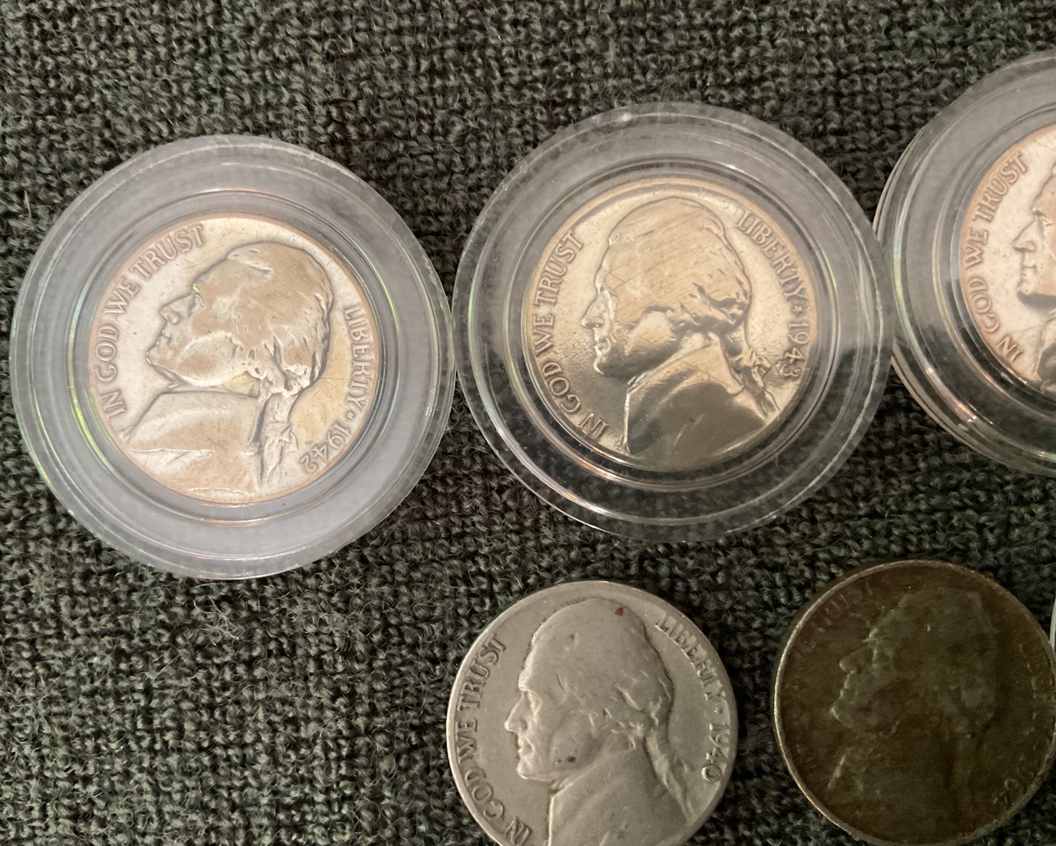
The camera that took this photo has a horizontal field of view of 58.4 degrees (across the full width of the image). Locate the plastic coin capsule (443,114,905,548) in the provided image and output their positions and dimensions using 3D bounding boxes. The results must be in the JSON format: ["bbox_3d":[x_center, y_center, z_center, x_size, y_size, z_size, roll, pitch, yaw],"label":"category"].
[{"bbox_3d":[0.010,-0.007,0.070,0.032,0.005,0.032,0,87,0],"label":"plastic coin capsule"}]

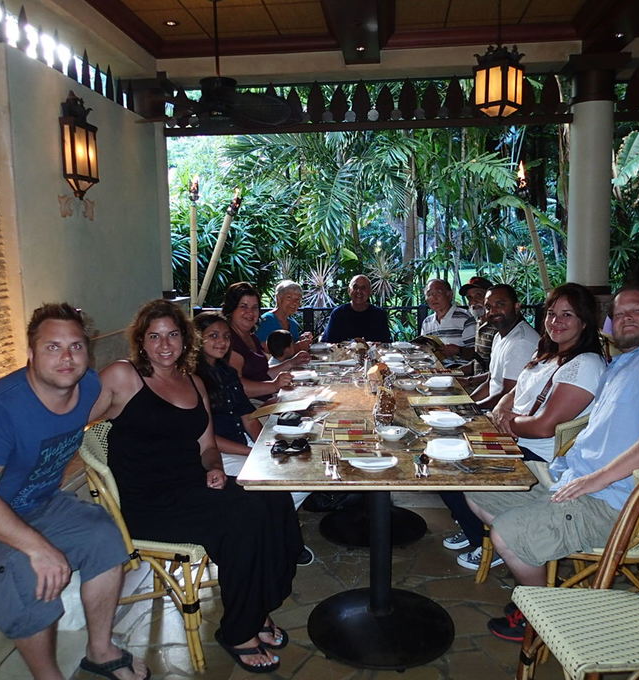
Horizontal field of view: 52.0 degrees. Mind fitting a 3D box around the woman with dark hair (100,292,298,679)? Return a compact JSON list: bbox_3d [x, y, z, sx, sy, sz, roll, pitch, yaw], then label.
[{"bbox_3d":[-0.409,0.493,2.388,0.700,1.290,0.500,4,9,33],"label":"woman with dark hair"}]

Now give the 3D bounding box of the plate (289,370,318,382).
[{"bbox_3d":[-0.089,0.207,3.627,0.165,0.030,0.165,0,7,3],"label":"plate"}]

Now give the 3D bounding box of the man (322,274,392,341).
[{"bbox_3d":[0.305,0.136,5.101,0.580,1.280,0.780,0,7,3],"label":"man"}]

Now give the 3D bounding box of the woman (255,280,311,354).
[{"bbox_3d":[-0.210,0.238,4.445,0.740,1.260,0.460,6,10,44],"label":"woman"}]

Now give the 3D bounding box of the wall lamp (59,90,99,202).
[{"bbox_3d":[-1.384,-1.117,3.762,0.170,0.580,0.260,0,7,6],"label":"wall lamp"}]

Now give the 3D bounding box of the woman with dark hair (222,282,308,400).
[{"bbox_3d":[-0.309,0.360,3.517,0.760,1.260,0.500,4,9,35],"label":"woman with dark hair"}]

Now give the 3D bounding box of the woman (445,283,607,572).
[{"bbox_3d":[1.005,0.398,2.998,0.820,1.280,0.560,-4,8,-22],"label":"woman"}]

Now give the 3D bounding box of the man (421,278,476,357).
[{"bbox_3d":[0.876,0.191,4.725,0.780,1.250,0.520,-7,9,-39],"label":"man"}]

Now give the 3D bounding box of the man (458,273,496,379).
[{"bbox_3d":[0.930,0.241,4.224,0.800,1.280,0.500,-3,8,-18],"label":"man"}]

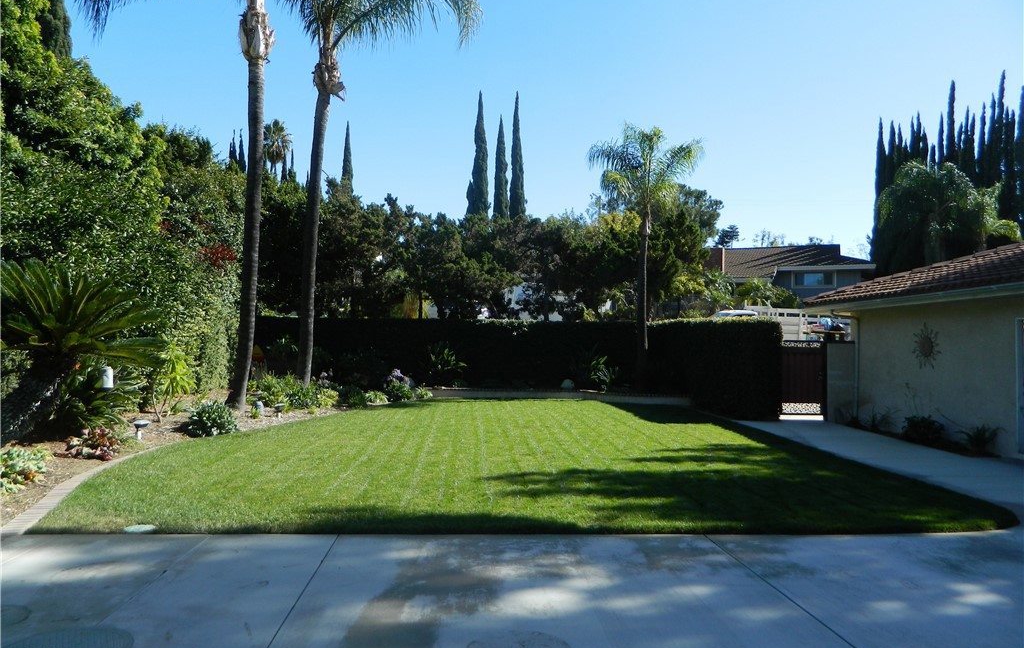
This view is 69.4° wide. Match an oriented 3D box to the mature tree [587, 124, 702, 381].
[{"bbox_3d":[3.972,-1.904,22.000,3.400,8.003,3.400,0,-2,0],"label":"mature tree"}]

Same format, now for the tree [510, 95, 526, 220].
[{"bbox_3d":[0.396,-5.758,45.000,1.200,16.659,1.200,0,-2,0],"label":"tree"}]

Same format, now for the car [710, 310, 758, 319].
[{"bbox_3d":[8.569,0.291,29.000,4.800,1.650,1.850,1,-2,-28],"label":"car"}]

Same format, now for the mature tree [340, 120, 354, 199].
[{"bbox_3d":[-10.677,-5.279,48.000,1.100,15.730,1.100,0,-2,0],"label":"mature tree"}]

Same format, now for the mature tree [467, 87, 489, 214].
[{"bbox_3d":[-2.069,-5.797,45.000,1.500,16.703,1.500,0,-2,0],"label":"mature tree"}]

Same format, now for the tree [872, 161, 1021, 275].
[{"bbox_3d":[17.627,-2.178,30.000,5.800,8.828,5.500,0,-2,0],"label":"tree"}]

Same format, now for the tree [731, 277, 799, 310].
[{"bbox_3d":[12.734,-0.131,37.000,3.400,4.291,3.200,0,-2,0],"label":"tree"}]

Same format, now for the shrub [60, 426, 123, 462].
[{"bbox_3d":[-5.814,1.669,10.200,0.880,0.400,0.750,0,-2,0],"label":"shrub"}]

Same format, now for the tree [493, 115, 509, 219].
[{"bbox_3d":[-0.669,-5.001,45.000,1.200,15.130,1.200,0,-2,0],"label":"tree"}]

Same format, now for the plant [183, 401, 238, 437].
[{"bbox_3d":[-5.306,1.674,13.100,0.930,0.600,0.900,0,-2,0],"label":"plant"}]

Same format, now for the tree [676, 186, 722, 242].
[{"bbox_3d":[10.138,-2.837,42.000,5.000,10.172,5.000,0,-2,0],"label":"tree"}]

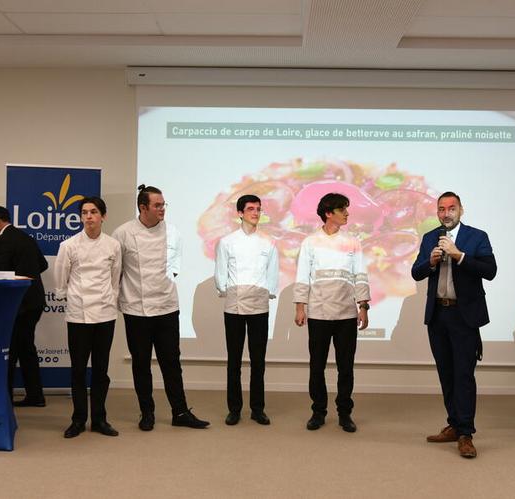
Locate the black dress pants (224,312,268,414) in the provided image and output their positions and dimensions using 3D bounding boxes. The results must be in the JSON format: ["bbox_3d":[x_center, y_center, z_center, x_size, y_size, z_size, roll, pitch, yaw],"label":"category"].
[{"bbox_3d":[-0.080,0.856,5.745,0.350,0.870,0.260,1,-1,-3],"label":"black dress pants"}]

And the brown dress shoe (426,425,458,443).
[{"bbox_3d":[1.343,1.290,5.160,0.295,0.115,0.110,1,-1,-17],"label":"brown dress shoe"}]

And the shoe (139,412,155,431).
[{"bbox_3d":[-0.824,1.266,5.451,0.105,0.115,0.285,1,-1,-5],"label":"shoe"}]

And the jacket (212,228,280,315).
[{"bbox_3d":[-0.085,0.171,5.630,0.500,0.680,0.300,1,-1,-2],"label":"jacket"}]

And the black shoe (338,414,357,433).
[{"bbox_3d":[0.677,1.296,5.465,0.105,0.100,0.285,1,-1,-14],"label":"black shoe"}]

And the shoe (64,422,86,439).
[{"bbox_3d":[-1.301,1.256,5.206,0.105,0.110,0.280,0,-2,20],"label":"shoe"}]

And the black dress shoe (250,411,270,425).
[{"bbox_3d":[0.027,1.293,5.660,0.105,0.100,0.285,1,-1,-29],"label":"black dress shoe"}]

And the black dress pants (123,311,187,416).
[{"bbox_3d":[-0.781,0.841,5.516,0.430,0.870,0.320,1,-2,-20],"label":"black dress pants"}]

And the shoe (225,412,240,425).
[{"bbox_3d":[-0.182,1.275,5.581,0.105,0.100,0.280,1,-2,9],"label":"shoe"}]

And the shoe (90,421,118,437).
[{"bbox_3d":[-1.100,1.272,5.240,0.105,0.100,0.285,2,-1,-41],"label":"shoe"}]

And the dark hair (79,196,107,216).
[{"bbox_3d":[-1.207,-0.308,5.330,0.190,0.180,0.220,0,-1,18],"label":"dark hair"}]

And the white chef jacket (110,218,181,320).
[{"bbox_3d":[-0.837,0.132,5.480,0.540,0.740,0.340,1,-1,-14],"label":"white chef jacket"}]

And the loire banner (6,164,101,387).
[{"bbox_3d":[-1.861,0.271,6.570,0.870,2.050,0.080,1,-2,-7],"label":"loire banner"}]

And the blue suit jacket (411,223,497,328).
[{"bbox_3d":[1.303,0.173,4.830,0.560,0.720,0.420,0,-1,29],"label":"blue suit jacket"}]

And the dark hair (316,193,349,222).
[{"bbox_3d":[0.566,-0.311,5.480,0.240,0.230,0.190,0,-2,18],"label":"dark hair"}]

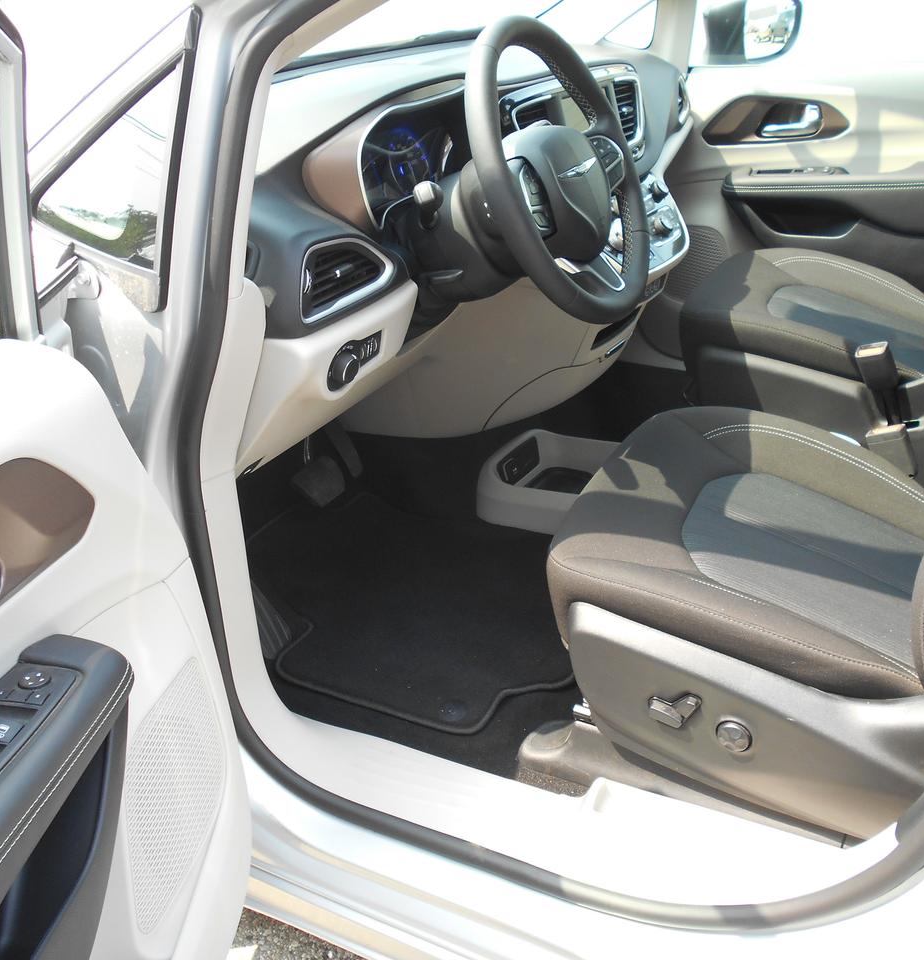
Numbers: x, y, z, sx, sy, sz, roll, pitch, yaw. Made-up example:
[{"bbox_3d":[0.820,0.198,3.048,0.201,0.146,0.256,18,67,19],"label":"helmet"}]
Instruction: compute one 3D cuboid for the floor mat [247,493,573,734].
[{"bbox_3d":[-0.063,0.174,1.614,0.680,0.075,0.520,9,31,27],"label":"floor mat"}]

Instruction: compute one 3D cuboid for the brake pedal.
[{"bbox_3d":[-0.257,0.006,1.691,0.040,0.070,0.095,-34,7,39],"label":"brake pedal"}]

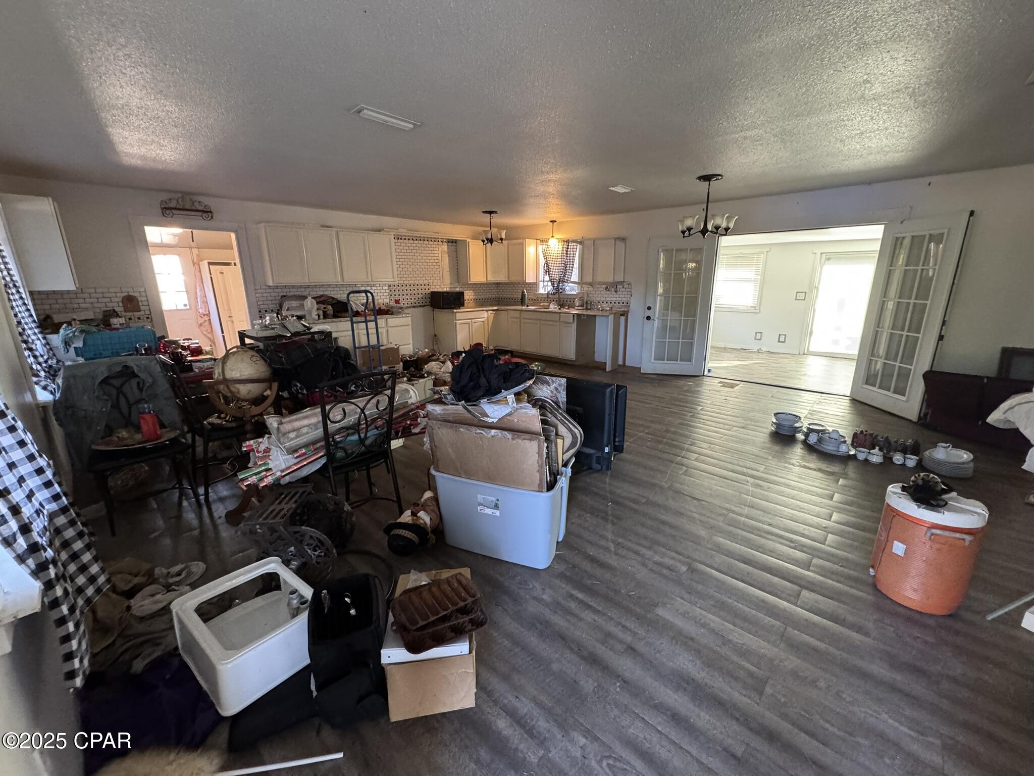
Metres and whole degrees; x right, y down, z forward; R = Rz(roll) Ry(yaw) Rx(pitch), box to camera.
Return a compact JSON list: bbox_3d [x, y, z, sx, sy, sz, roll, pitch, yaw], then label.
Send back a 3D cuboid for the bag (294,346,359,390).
[{"bbox_3d":[-1.660,-0.173,3.650,0.530,0.360,0.320,-4,15,-13],"label":"bag"}]

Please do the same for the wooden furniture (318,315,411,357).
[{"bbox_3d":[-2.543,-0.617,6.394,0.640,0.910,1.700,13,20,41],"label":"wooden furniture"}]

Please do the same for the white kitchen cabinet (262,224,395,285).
[{"bbox_3d":[-2.771,-1.976,6.340,0.320,0.760,1.910,12,20,40],"label":"white kitchen cabinet"}]

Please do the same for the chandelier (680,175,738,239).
[{"bbox_3d":[1.991,-1.888,4.391,0.600,0.595,0.600,13,20,41],"label":"chandelier"}]

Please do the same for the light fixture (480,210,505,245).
[{"bbox_3d":[-0.414,-2.490,6.542,0.420,0.481,0.420,13,20,41],"label":"light fixture"}]

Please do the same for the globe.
[{"bbox_3d":[-1.696,-0.088,2.594,0.315,0.325,0.315,13,20,41],"label":"globe"}]

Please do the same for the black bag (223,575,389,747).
[{"bbox_3d":[-0.698,0.937,1.499,0.510,0.350,0.340,-3,15,-10],"label":"black bag"}]

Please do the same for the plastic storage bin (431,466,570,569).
[{"bbox_3d":[-0.056,0.666,2.455,0.710,0.480,0.460,5,16,21],"label":"plastic storage bin"}]

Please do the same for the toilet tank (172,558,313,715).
[{"bbox_3d":[-1.050,0.959,1.683,0.410,0.225,0.407,16,18,32],"label":"toilet tank"}]

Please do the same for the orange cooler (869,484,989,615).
[{"bbox_3d":[1.929,0.757,1.998,0.350,0.500,0.350,7,17,26],"label":"orange cooler"}]

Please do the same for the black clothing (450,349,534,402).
[{"bbox_3d":[-0.140,-0.077,2.322,0.420,0.230,0.340,5,15,21],"label":"black clothing"}]

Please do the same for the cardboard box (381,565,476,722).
[{"bbox_3d":[-0.329,0.996,1.683,0.303,0.250,0.442,-3,15,-8],"label":"cardboard box"}]

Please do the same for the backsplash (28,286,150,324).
[{"bbox_3d":[-4.662,-0.894,4.643,0.020,0.410,0.930,12,20,40],"label":"backsplash"}]

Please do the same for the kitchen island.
[{"bbox_3d":[0.131,-0.956,7.629,3.330,0.920,1.550,12,20,40],"label":"kitchen island"}]

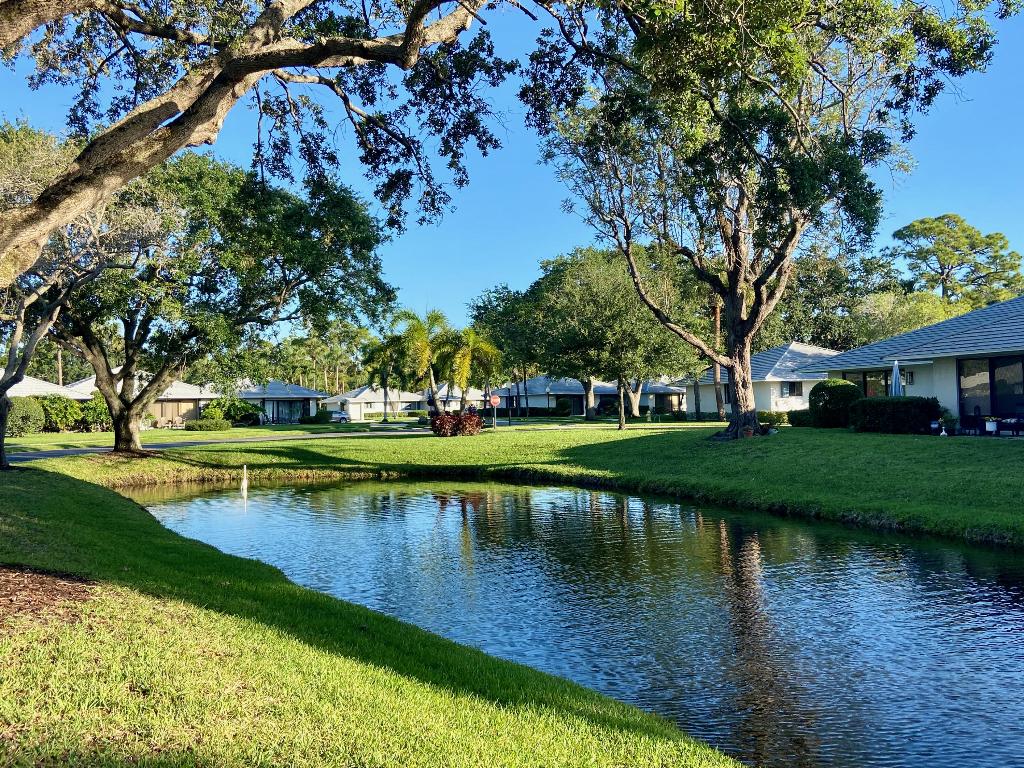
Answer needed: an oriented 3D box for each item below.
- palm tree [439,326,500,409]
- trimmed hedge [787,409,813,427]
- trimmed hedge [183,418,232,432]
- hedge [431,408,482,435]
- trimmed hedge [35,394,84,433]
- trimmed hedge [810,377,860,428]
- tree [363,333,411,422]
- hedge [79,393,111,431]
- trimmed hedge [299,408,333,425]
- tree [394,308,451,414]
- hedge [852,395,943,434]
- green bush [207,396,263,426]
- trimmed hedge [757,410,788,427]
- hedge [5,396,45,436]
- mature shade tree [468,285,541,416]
[{"bbox_3d":[-2.291,-0.226,43.500,3.280,6.050,3.200,0,-2,0],"label":"palm tree"},{"bbox_3d":[14.067,1.665,37.500,1.450,0.844,1.100,-1,-2,21],"label":"trimmed hedge"},{"bbox_3d":[-21.775,2.953,55.000,3.500,0.930,1.600,1,-2,-22],"label":"trimmed hedge"},{"bbox_3d":[-2.959,2.066,41.000,2.750,1.466,2.000,0,-2,-4],"label":"hedge"},{"bbox_3d":[-29.418,1.918,50.000,2.990,2.470,2.400,0,-2,0],"label":"trimmed hedge"},{"bbox_3d":[13.586,0.819,32.300,2.270,2.100,2.100,0,-2,0],"label":"trimmed hedge"},{"bbox_3d":[-13.381,-0.720,82.000,5.000,9.542,5.000,0,-2,0],"label":"tree"},{"bbox_3d":[-26.947,1.820,50.000,2.470,2.670,2.200,0,-2,0],"label":"hedge"},{"bbox_3d":[-18.907,3.127,74.000,3.270,1.540,1.900,0,-2,0],"label":"trimmed hedge"},{"bbox_3d":[-5.062,-0.735,43.500,3.170,7.070,3.200,0,-2,0],"label":"tree"},{"bbox_3d":[12.680,1.040,25.300,0.900,1.180,3.200,1,-2,-23],"label":"hedge"},{"bbox_3d":[-22.700,2.250,63.000,4.500,2.450,3.400,0,-2,0],"label":"green bush"},{"bbox_3d":[14.002,1.862,41.500,1.900,0.809,1.000,-1,-2,19],"label":"trimmed hedge"},{"bbox_3d":[-26.967,1.796,42.500,2.270,2.210,2.100,0,-2,0],"label":"hedge"},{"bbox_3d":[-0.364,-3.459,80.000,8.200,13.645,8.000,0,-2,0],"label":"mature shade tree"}]

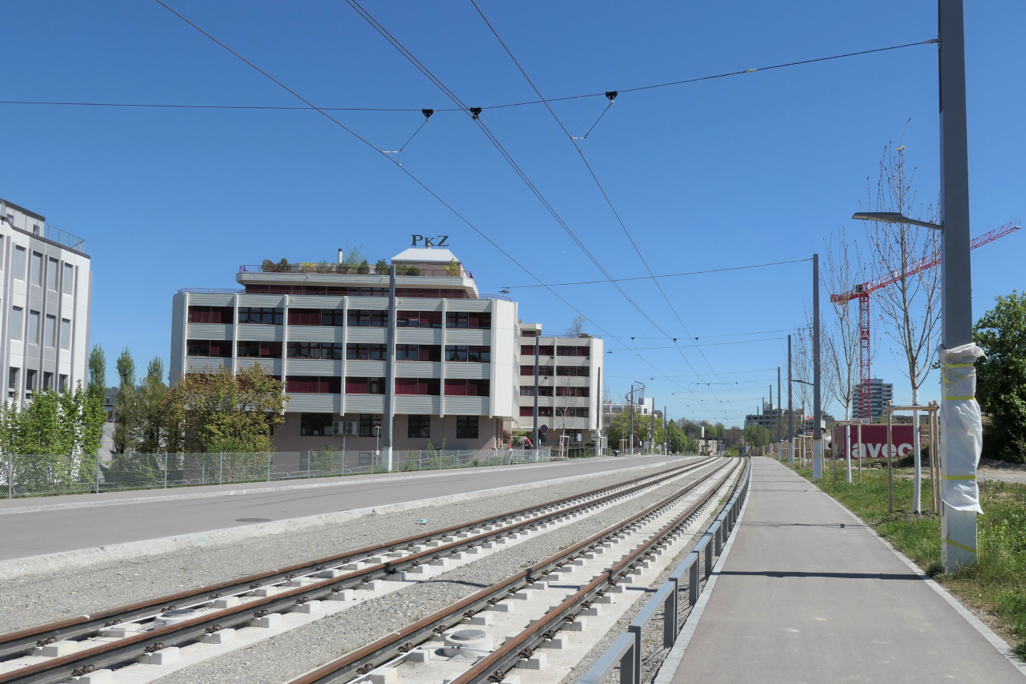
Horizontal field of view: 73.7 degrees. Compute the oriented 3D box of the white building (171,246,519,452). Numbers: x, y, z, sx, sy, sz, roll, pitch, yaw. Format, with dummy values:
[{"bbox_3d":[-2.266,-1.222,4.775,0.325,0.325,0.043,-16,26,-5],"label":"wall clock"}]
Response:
[{"bbox_3d":[-16.555,1.585,76.124,34.700,22.413,16.000,1,-6,1],"label":"white building"}]

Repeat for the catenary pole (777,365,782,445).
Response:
[{"bbox_3d":[30.390,8.095,78.000,0.360,10.452,0.360,-1,-6,19],"label":"catenary pole"}]

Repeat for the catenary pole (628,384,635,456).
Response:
[{"bbox_3d":[18.097,11.886,104.000,0.360,10.532,0.360,-1,-6,19],"label":"catenary pole"}]

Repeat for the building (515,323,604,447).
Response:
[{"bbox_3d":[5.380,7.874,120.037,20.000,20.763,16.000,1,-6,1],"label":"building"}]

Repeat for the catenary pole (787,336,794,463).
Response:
[{"bbox_3d":[22.853,4.698,56.400,0.360,10.563,0.360,-1,-6,19],"label":"catenary pole"}]

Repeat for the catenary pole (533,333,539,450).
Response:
[{"bbox_3d":[1.947,4.832,58.300,0.360,10.620,0.360,-1,-6,19],"label":"catenary pole"}]

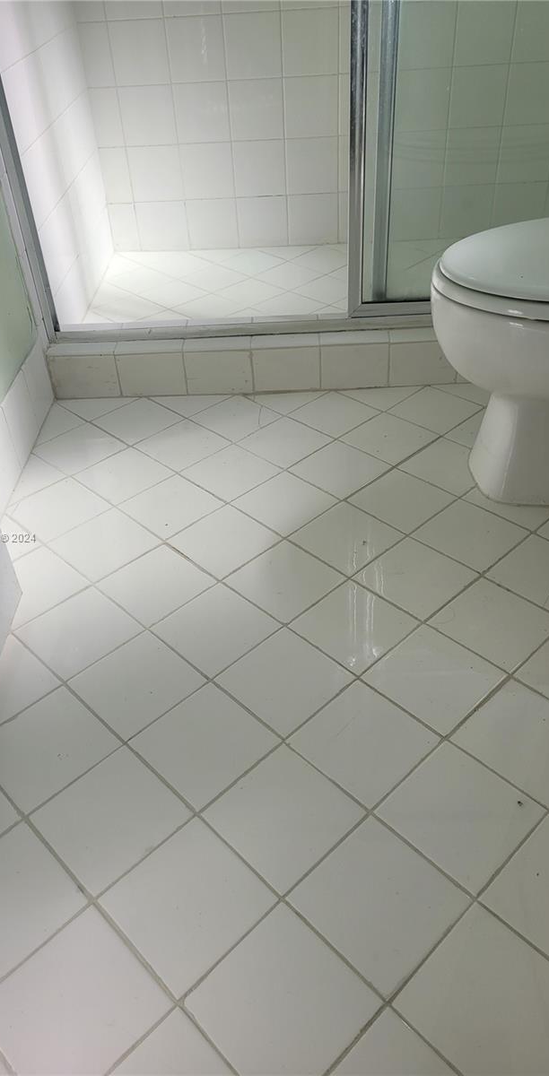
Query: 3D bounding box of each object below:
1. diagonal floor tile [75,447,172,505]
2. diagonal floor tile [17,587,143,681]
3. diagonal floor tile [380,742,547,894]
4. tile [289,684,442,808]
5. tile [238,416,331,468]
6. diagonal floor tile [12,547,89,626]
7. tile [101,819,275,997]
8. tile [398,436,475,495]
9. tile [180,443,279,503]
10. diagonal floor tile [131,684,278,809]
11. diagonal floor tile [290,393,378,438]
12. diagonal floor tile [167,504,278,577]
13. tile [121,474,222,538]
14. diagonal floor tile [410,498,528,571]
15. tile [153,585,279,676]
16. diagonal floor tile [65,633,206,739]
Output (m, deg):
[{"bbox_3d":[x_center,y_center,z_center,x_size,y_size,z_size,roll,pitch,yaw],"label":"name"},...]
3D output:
[{"bbox_3d":[-0.307,-0.126,1.624,0.151,0.008,0.151,-33,47,-32],"label":"diagonal floor tile"},{"bbox_3d":[-0.307,0.149,1.273,0.148,0.009,0.148,-33,47,-32],"label":"diagonal floor tile"},{"bbox_3d":[0.231,0.344,1.005,0.151,0.009,0.151,-33,47,-32],"label":"diagonal floor tile"},{"bbox_3d":[0.123,0.278,1.095,0.151,0.009,0.151,-33,47,-32],"label":"tile"},{"bbox_3d":[0.024,-0.197,1.681,0.151,0.009,0.151,-33,47,-32],"label":"tile"},{"bbox_3d":[-0.415,0.085,1.361,0.148,0.009,0.148,-33,47,-32],"label":"diagonal floor tile"},{"bbox_3d":[-0.100,0.421,0.934,0.151,0.008,0.151,-33,47,-32],"label":"tile"},{"bbox_3d":[0.348,-0.138,1.586,0.148,0.009,0.148,-33,47,-32],"label":"tile"},{"bbox_3d":[-0.088,-0.131,1.616,0.151,0.008,0.151,-33,47,-32],"label":"tile"},{"bbox_3d":[-0.096,0.283,1.103,0.151,0.009,0.151,-33,47,-32],"label":"diagonal floor tile"},{"bbox_3d":[0.134,-0.268,1.762,0.151,0.009,0.151,-33,47,-32],"label":"diagonal floor tile"},{"bbox_3d":[-0.091,0.007,1.445,0.151,0.008,0.151,-33,47,-32],"label":"diagonal floor tile"},{"bbox_3d":[-0.198,-0.057,1.535,0.151,0.009,0.151,-33,47,-32],"label":"tile"},{"bbox_3d":[0.347,-0.004,1.429,0.151,0.008,0.151,-33,47,-32],"label":"diagonal floor tile"},{"bbox_3d":[-0.094,0.145,1.275,0.151,0.008,0.151,-33,47,-32],"label":"tile"},{"bbox_3d":[-0.205,0.216,1.194,0.151,0.008,0.151,-33,47,-32],"label":"diagonal floor tile"}]

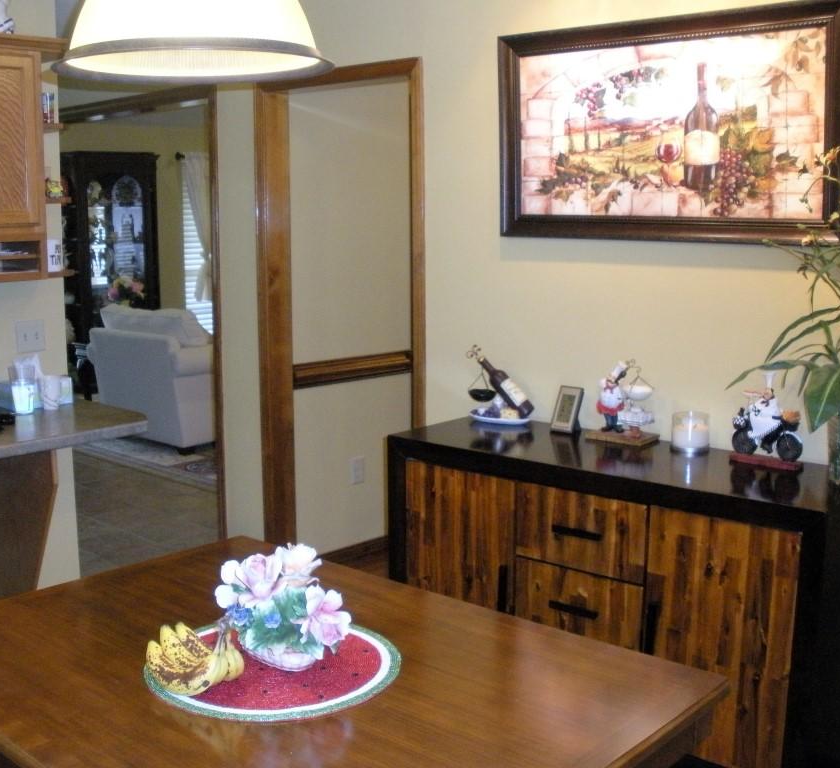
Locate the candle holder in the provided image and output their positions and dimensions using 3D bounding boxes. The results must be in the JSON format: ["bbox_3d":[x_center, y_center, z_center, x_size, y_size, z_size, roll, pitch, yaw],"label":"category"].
[{"bbox_3d":[0.759,0.136,2.991,0.105,0.110,0.105,0,9,0],"label":"candle holder"}]

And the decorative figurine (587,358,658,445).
[{"bbox_3d":[0.603,0.046,3.157,0.187,0.240,0.120,7,12,41],"label":"decorative figurine"}]

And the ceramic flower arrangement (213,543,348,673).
[{"bbox_3d":[-0.238,0.384,1.844,0.240,0.185,0.185,7,12,41],"label":"ceramic flower arrangement"}]

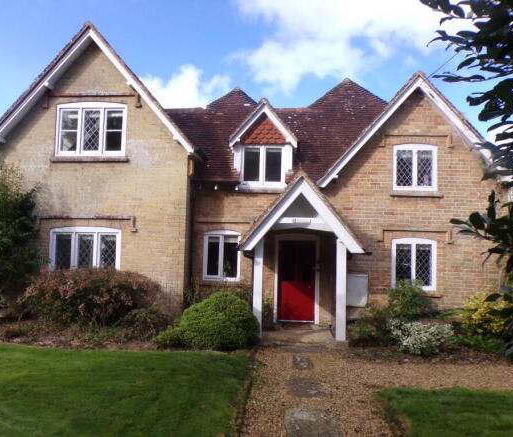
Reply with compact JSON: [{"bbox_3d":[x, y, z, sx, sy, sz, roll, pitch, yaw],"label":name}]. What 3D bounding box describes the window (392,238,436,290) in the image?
[{"bbox_3d":[3.424,0.994,8.802,0.934,1.132,0.100,1,-3,6],"label":"window"}]

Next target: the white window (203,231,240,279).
[{"bbox_3d":[-0.788,0.854,9.264,0.861,1.151,0.100,1,-3,6],"label":"white window"}]

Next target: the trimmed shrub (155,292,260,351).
[{"bbox_3d":[-0.878,1.850,7.598,1.806,0.910,1.300,1,-3,6],"label":"trimmed shrub"}]

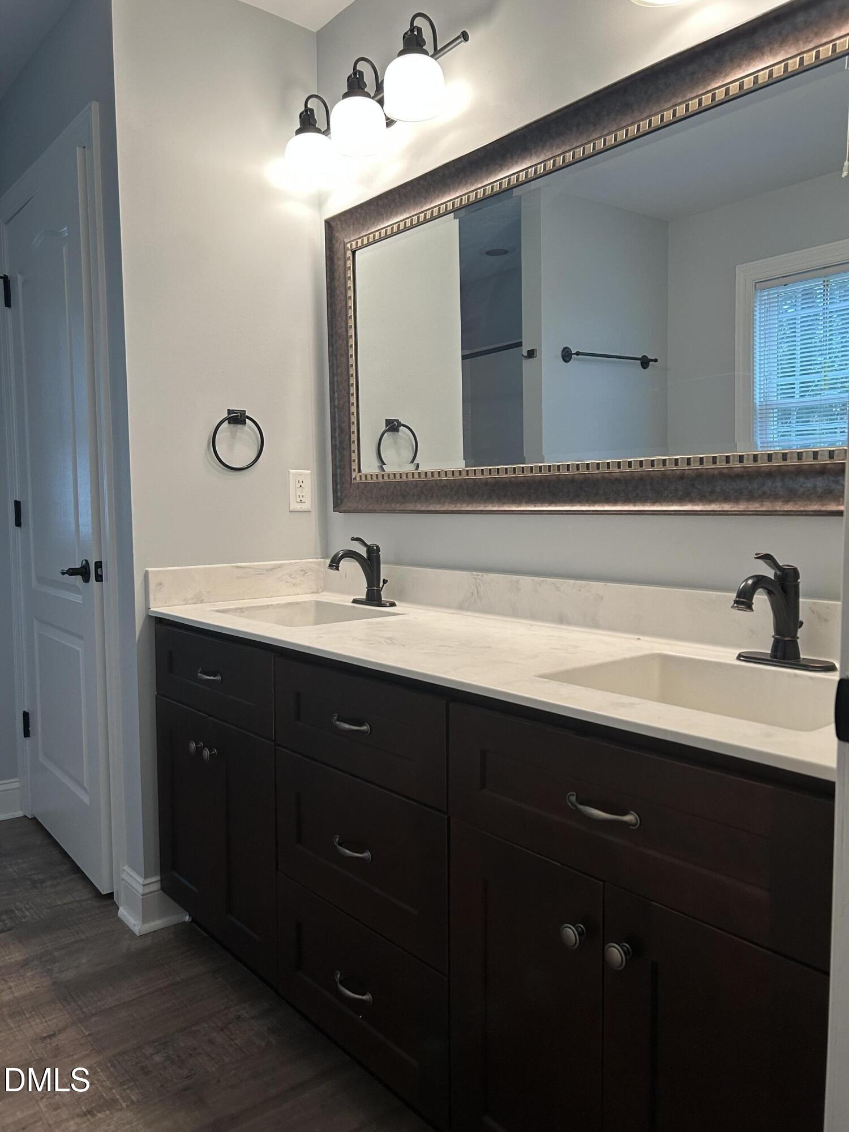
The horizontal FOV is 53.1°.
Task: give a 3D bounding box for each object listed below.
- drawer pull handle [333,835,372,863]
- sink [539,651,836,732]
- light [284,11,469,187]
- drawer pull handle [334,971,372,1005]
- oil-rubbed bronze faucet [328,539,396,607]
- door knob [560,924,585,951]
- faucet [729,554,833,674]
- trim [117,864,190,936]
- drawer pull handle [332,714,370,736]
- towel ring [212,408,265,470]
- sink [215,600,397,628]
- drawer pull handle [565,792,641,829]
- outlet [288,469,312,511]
[{"bbox_3d":[-0.141,0.520,1.557,0.029,0.021,0.118,-4,6,-39],"label":"drawer pull handle"},{"bbox_3d":[0.421,0.240,1.234,0.328,0.140,0.419,-4,6,-40],"label":"sink"},{"bbox_3d":[-0.148,-1.143,2.097,0.186,0.212,0.640,-4,6,-40],"label":"light"},{"bbox_3d":[-0.141,0.789,1.581,0.029,0.021,0.118,-4,6,-39],"label":"drawer pull handle"},{"bbox_3d":[-0.175,0.014,2.177,0.188,0.178,0.156,-4,6,-40],"label":"oil-rubbed bronze faucet"},{"bbox_3d":[0.197,0.485,1.118,0.026,0.032,0.032,-4,6,-40],"label":"door knob"},{"bbox_3d":[0.535,0.071,1.321,0.168,0.181,0.157,-4,6,-39],"label":"faucet"},{"bbox_3d":[-0.731,0.878,2.284,0.136,0.135,0.163,-4,6,-40],"label":"trim"},{"bbox_3d":[-0.141,0.285,1.516,0.027,0.021,0.118,-4,6,-40],"label":"drawer pull handle"},{"bbox_3d":[-0.506,-0.344,2.323,0.156,0.168,0.056,-4,6,-39],"label":"towel ring"},{"bbox_3d":[-0.298,0.183,2.102,0.315,0.140,0.415,-4,6,-39],"label":"sink"},{"bbox_3d":[0.219,0.316,1.089,0.027,0.022,0.117,-4,6,-40],"label":"drawer pull handle"},{"bbox_3d":[-0.360,-0.218,2.483,0.074,0.119,0.008,-4,6,-39],"label":"outlet"}]

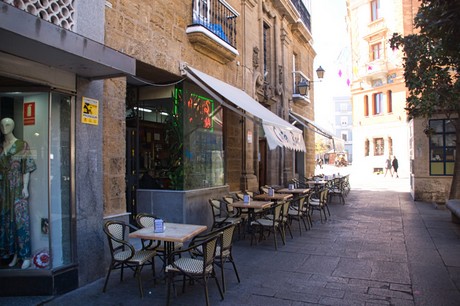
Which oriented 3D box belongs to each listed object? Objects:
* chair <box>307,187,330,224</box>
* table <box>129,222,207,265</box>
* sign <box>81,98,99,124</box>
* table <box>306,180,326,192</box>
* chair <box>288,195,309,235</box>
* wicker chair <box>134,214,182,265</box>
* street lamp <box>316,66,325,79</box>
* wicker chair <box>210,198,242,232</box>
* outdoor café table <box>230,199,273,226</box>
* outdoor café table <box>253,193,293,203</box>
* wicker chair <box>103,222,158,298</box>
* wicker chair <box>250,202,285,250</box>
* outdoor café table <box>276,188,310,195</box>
[{"bbox_3d":[2.228,1.356,8.957,0.570,0.830,0.550,-1,-1,34],"label":"chair"},{"bbox_3d":[-0.815,1.404,4.548,0.780,0.750,0.780,-1,-1,17],"label":"table"},{"bbox_3d":[-1.953,-0.580,4.808,0.010,0.350,0.275,-1,-1,23],"label":"sign"},{"bbox_3d":[3.120,1.436,12.400,0.720,0.750,0.720,-1,-1,26],"label":"table"},{"bbox_3d":[1.406,1.341,7.637,0.570,0.830,0.550,-1,-1,29],"label":"chair"},{"bbox_3d":[-0.960,1.308,4.850,0.570,0.830,0.550,-1,-1,33],"label":"wicker chair"},{"bbox_3d":[4.346,-3.853,16.500,0.370,0.600,0.370,-1,-1,26],"label":"street lamp"},{"bbox_3d":[-0.030,1.329,6.600,0.570,0.830,0.550,-1,-1,26],"label":"wicker chair"},{"bbox_3d":[0.471,1.458,7.417,0.780,0.750,0.780,-1,-2,24],"label":"outdoor café table"},{"bbox_3d":[1.146,1.487,8.937,0.780,0.750,0.780,-1,-2,25],"label":"outdoor café table"},{"bbox_3d":[-1.295,1.353,4.509,0.580,0.860,0.560,-1,-1,17],"label":"wicker chair"},{"bbox_3d":[0.686,1.327,6.497,0.570,0.830,0.550,-1,-1,29],"label":"wicker chair"},{"bbox_3d":[1.947,1.515,10.466,0.780,0.750,0.780,-1,-2,25],"label":"outdoor café table"}]

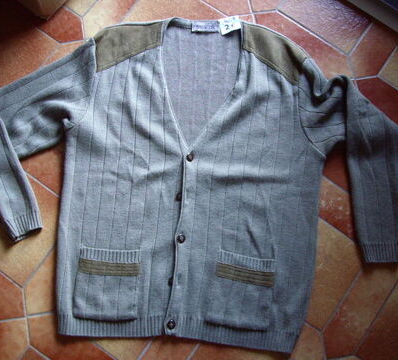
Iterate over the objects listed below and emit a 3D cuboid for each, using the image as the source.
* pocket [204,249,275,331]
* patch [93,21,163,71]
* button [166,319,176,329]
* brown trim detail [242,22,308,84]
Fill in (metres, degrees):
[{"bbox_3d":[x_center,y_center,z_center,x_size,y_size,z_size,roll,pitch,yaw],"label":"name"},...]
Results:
[{"bbox_3d":[0.090,0.230,1.094,0.129,0.012,0.151,11,78,1],"label":"pocket"},{"bbox_3d":[-0.159,-0.311,1.196,0.175,0.020,0.096,-17,79,-5],"label":"patch"},{"bbox_3d":[-0.056,0.293,1.072,0.018,0.006,0.018,8,78,0],"label":"button"},{"bbox_3d":[0.167,-0.296,1.201,0.179,0.022,0.089,30,79,5],"label":"brown trim detail"}]

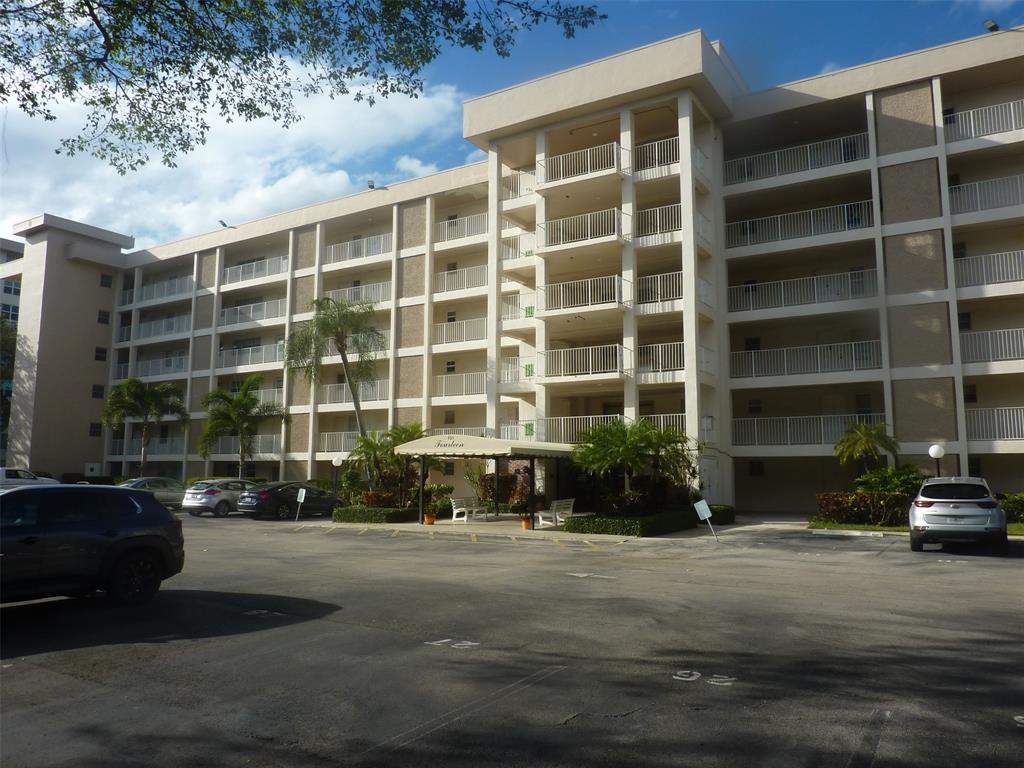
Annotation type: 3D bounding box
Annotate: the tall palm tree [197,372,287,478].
[{"bbox_3d":[-14.607,2.889,39.739,4.700,6.884,4.400,-4,-8,31],"label":"tall palm tree"}]

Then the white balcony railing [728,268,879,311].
[{"bbox_3d":[11.121,-3.535,28.590,5.440,1.052,0.100,-4,-8,31],"label":"white balcony railing"}]

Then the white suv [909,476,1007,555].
[{"bbox_3d":[10.477,3.031,17.383,1.880,1.640,4.450,-4,-8,31],"label":"white suv"}]

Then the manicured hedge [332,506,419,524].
[{"bbox_3d":[-4.601,4.441,25.218,2.350,0.460,1.700,-4,-8,31],"label":"manicured hedge"}]

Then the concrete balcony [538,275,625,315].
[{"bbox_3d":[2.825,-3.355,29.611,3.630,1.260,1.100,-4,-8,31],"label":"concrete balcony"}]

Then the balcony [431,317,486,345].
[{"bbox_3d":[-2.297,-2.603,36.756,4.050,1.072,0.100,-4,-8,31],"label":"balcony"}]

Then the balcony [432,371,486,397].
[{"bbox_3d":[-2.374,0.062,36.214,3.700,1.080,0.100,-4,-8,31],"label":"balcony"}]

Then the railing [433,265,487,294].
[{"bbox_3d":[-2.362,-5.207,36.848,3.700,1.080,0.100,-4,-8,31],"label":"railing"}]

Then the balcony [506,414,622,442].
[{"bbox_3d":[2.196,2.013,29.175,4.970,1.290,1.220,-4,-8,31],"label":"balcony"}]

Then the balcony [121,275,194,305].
[{"bbox_3d":[-24.241,-6.329,50.578,7.900,1.060,0.100,-4,-8,31],"label":"balcony"}]

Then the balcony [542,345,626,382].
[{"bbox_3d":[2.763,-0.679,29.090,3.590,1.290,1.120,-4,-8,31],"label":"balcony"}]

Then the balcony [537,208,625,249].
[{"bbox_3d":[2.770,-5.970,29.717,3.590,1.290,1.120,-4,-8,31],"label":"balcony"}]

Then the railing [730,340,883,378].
[{"bbox_3d":[11.036,-0.888,28.080,5.420,1.080,0.100,-4,-8,31],"label":"railing"}]

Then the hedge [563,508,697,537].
[{"bbox_3d":[3.482,4.105,21.929,2.700,0.480,3.950,-4,-8,31],"label":"hedge"}]

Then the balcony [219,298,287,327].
[{"bbox_3d":[-15.874,-4.273,45.202,6.100,1.060,0.100,-4,-8,31],"label":"balcony"}]

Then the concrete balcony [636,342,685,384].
[{"bbox_3d":[5.881,-0.698,28.266,1.900,1.460,1.000,-4,-8,31],"label":"concrete balcony"}]

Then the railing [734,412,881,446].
[{"bbox_3d":[11.108,1.772,27.956,5.440,1.062,0.100,-4,-8,31],"label":"railing"}]

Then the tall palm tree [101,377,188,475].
[{"bbox_3d":[-21.983,3.210,44.071,4.710,7.260,4.710,4,-8,-26],"label":"tall palm tree"}]

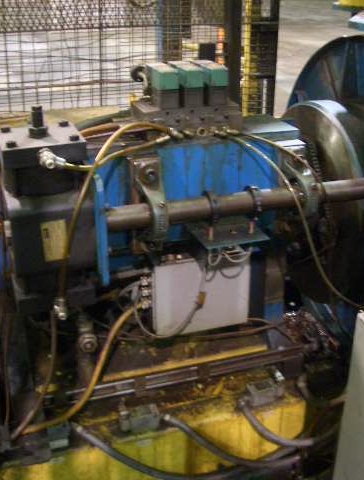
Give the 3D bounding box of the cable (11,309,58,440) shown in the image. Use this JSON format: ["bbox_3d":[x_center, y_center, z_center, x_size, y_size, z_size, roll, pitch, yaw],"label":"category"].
[{"bbox_3d":[-0.417,0.381,1.826,0.176,0.322,0.136,-8,25,-18],"label":"cable"}]

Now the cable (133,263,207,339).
[{"bbox_3d":[-0.048,0.179,2.091,0.223,0.256,0.132,-8,25,-18],"label":"cable"}]

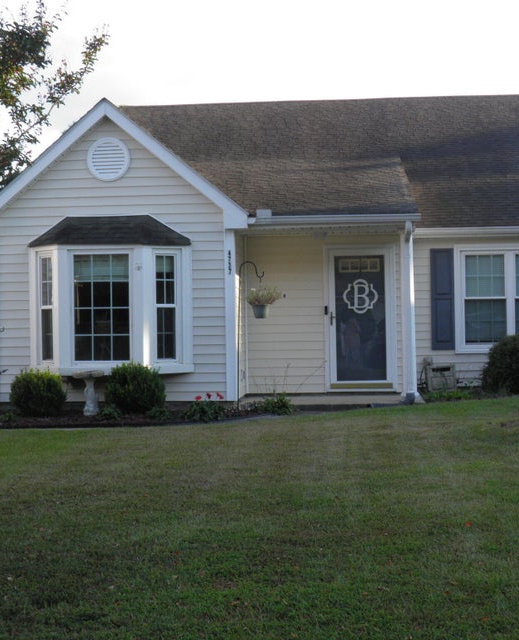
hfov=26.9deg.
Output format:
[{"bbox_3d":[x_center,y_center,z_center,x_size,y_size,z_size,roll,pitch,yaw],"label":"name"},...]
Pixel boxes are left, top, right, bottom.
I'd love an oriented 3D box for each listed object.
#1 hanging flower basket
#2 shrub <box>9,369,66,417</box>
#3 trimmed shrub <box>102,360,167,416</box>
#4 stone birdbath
[{"bbox_3d":[0.066,-0.245,14.350,0.450,0.450,0.440,-1,0,0],"label":"hanging flower basket"},{"bbox_3d":[-2.835,0.920,13.850,0.710,0.600,0.700,-1,0,0],"label":"shrub"},{"bbox_3d":[-1.579,0.850,13.700,0.780,0.680,0.760,-1,0,0],"label":"trimmed shrub"},{"bbox_3d":[-2.170,0.930,13.800,0.410,0.570,0.410,-1,0,0],"label":"stone birdbath"}]

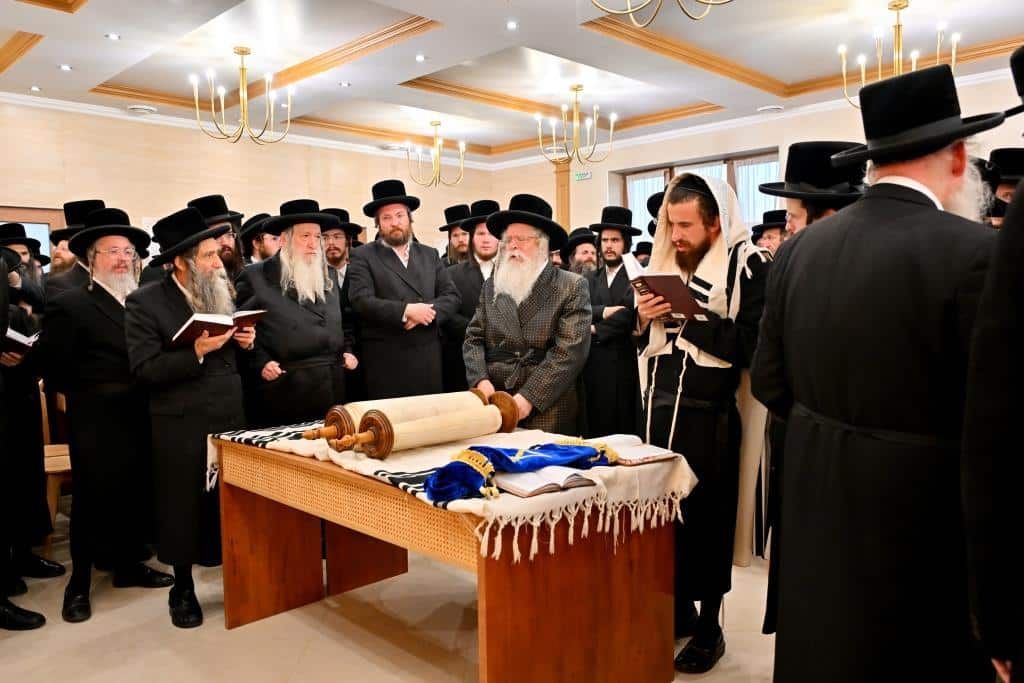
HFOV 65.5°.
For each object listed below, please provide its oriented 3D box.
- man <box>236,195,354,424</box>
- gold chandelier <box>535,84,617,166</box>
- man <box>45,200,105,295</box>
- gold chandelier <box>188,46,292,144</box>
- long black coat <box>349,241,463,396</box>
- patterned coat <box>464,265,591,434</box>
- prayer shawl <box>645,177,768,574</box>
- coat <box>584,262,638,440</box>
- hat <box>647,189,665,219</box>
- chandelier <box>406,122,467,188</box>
[{"bbox_3d":[-1.019,0.231,3.750,0.600,1.805,0.430,-3,4,-37],"label":"man"},{"bbox_3d":[0.494,-1.658,6.101,0.600,0.604,0.600,-1,3,0],"label":"gold chandelier"},{"bbox_3d":[-2.182,0.212,4.000,0.540,1.847,0.360,-1,3,-3],"label":"man"},{"bbox_3d":[-1.718,-1.574,5.077,0.610,0.598,0.610,-4,4,-45],"label":"gold chandelier"},{"bbox_3d":[-0.577,0.134,4.200,0.600,1.342,0.380,-2,3,-18],"label":"long black coat"},{"bbox_3d":[0.071,0.254,3.630,0.580,1.226,0.420,1,3,25],"label":"patterned coat"},{"bbox_3d":[0.732,0.135,3.030,0.460,1.547,0.520,-3,4,-41],"label":"prayer shawl"},{"bbox_3d":[0.575,0.171,4.600,0.540,1.241,0.340,0,3,16],"label":"coat"},{"bbox_3d":[0.867,-0.726,4.100,0.340,0.150,0.360,1,-3,30],"label":"hat"},{"bbox_3d":[-0.698,-1.711,7.269,0.570,0.574,0.570,-1,3,0],"label":"chandelier"}]

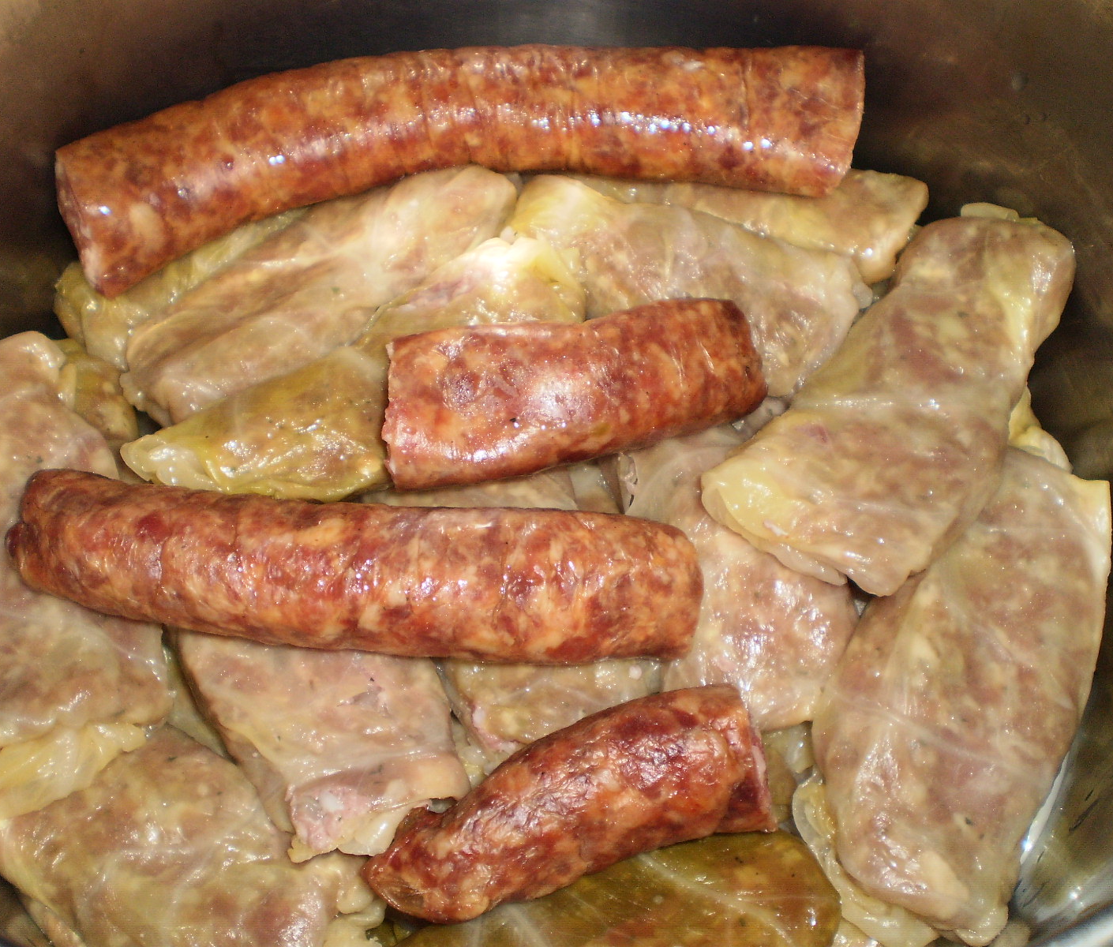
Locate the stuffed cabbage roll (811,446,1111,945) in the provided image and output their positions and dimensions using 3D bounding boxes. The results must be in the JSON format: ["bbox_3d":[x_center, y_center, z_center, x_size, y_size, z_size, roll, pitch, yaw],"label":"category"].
[{"bbox_3d":[0.091,0.045,0.288,0.052,0.040,0.104,17,66,8],"label":"stuffed cabbage roll"}]

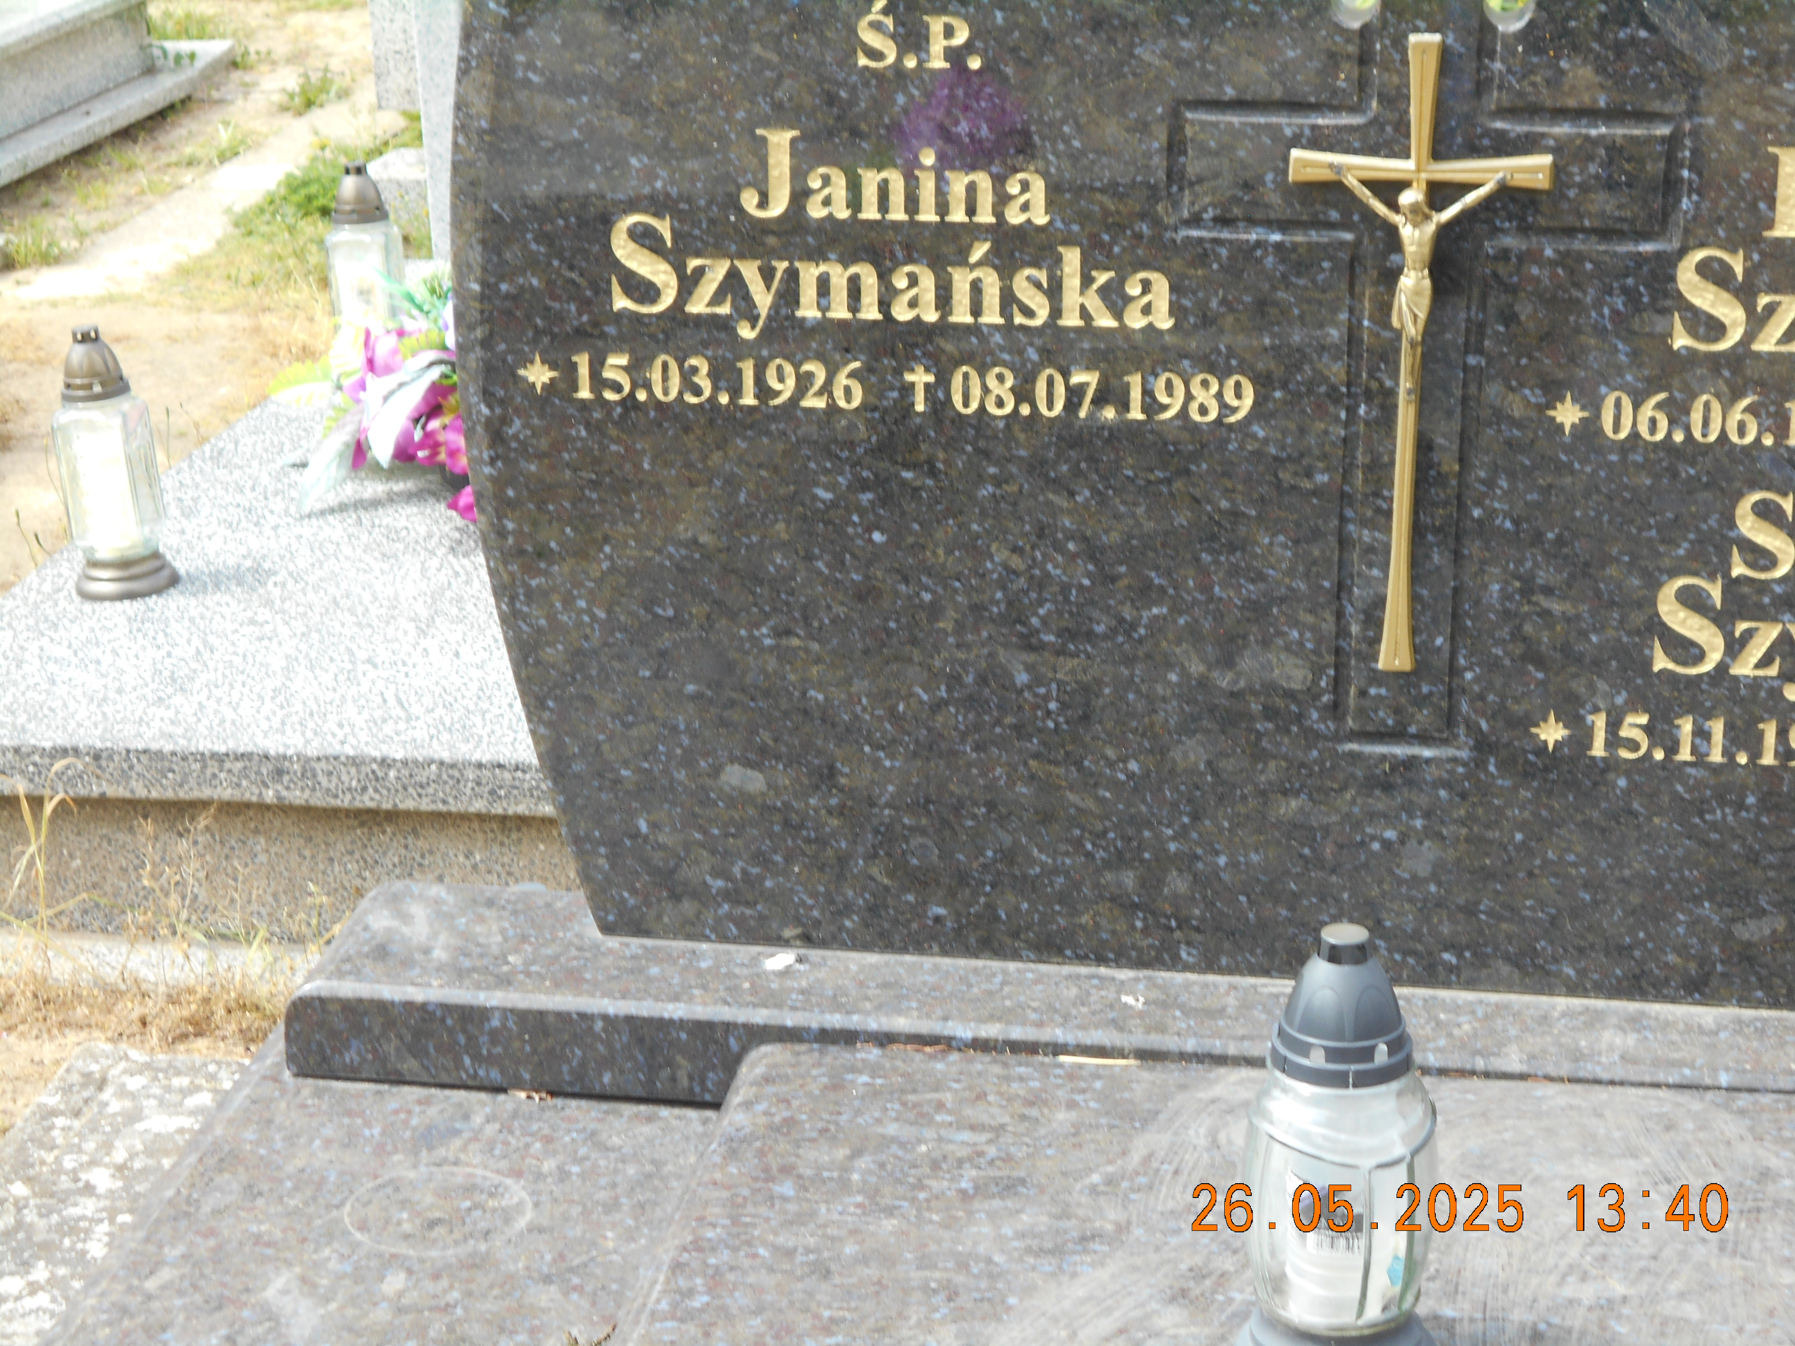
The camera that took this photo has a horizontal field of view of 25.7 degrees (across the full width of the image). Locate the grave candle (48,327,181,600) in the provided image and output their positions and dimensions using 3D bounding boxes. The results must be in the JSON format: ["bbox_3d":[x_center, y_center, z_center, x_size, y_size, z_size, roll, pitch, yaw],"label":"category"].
[{"bbox_3d":[-0.841,-0.229,4.200,0.110,0.285,0.110,-2,20,11],"label":"grave candle"}]

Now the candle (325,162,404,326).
[{"bbox_3d":[-0.686,-0.516,5.080,0.110,0.285,0.110,2,20,9],"label":"candle"}]

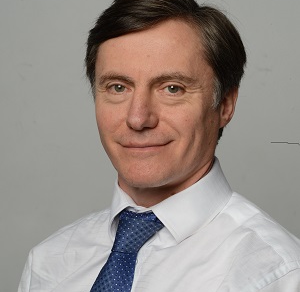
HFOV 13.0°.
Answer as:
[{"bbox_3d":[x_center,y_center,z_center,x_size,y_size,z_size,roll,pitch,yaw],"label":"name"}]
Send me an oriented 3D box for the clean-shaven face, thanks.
[{"bbox_3d":[0.018,-0.039,1.530,0.160,0.212,0.145,0,0,18],"label":"clean-shaven face"}]

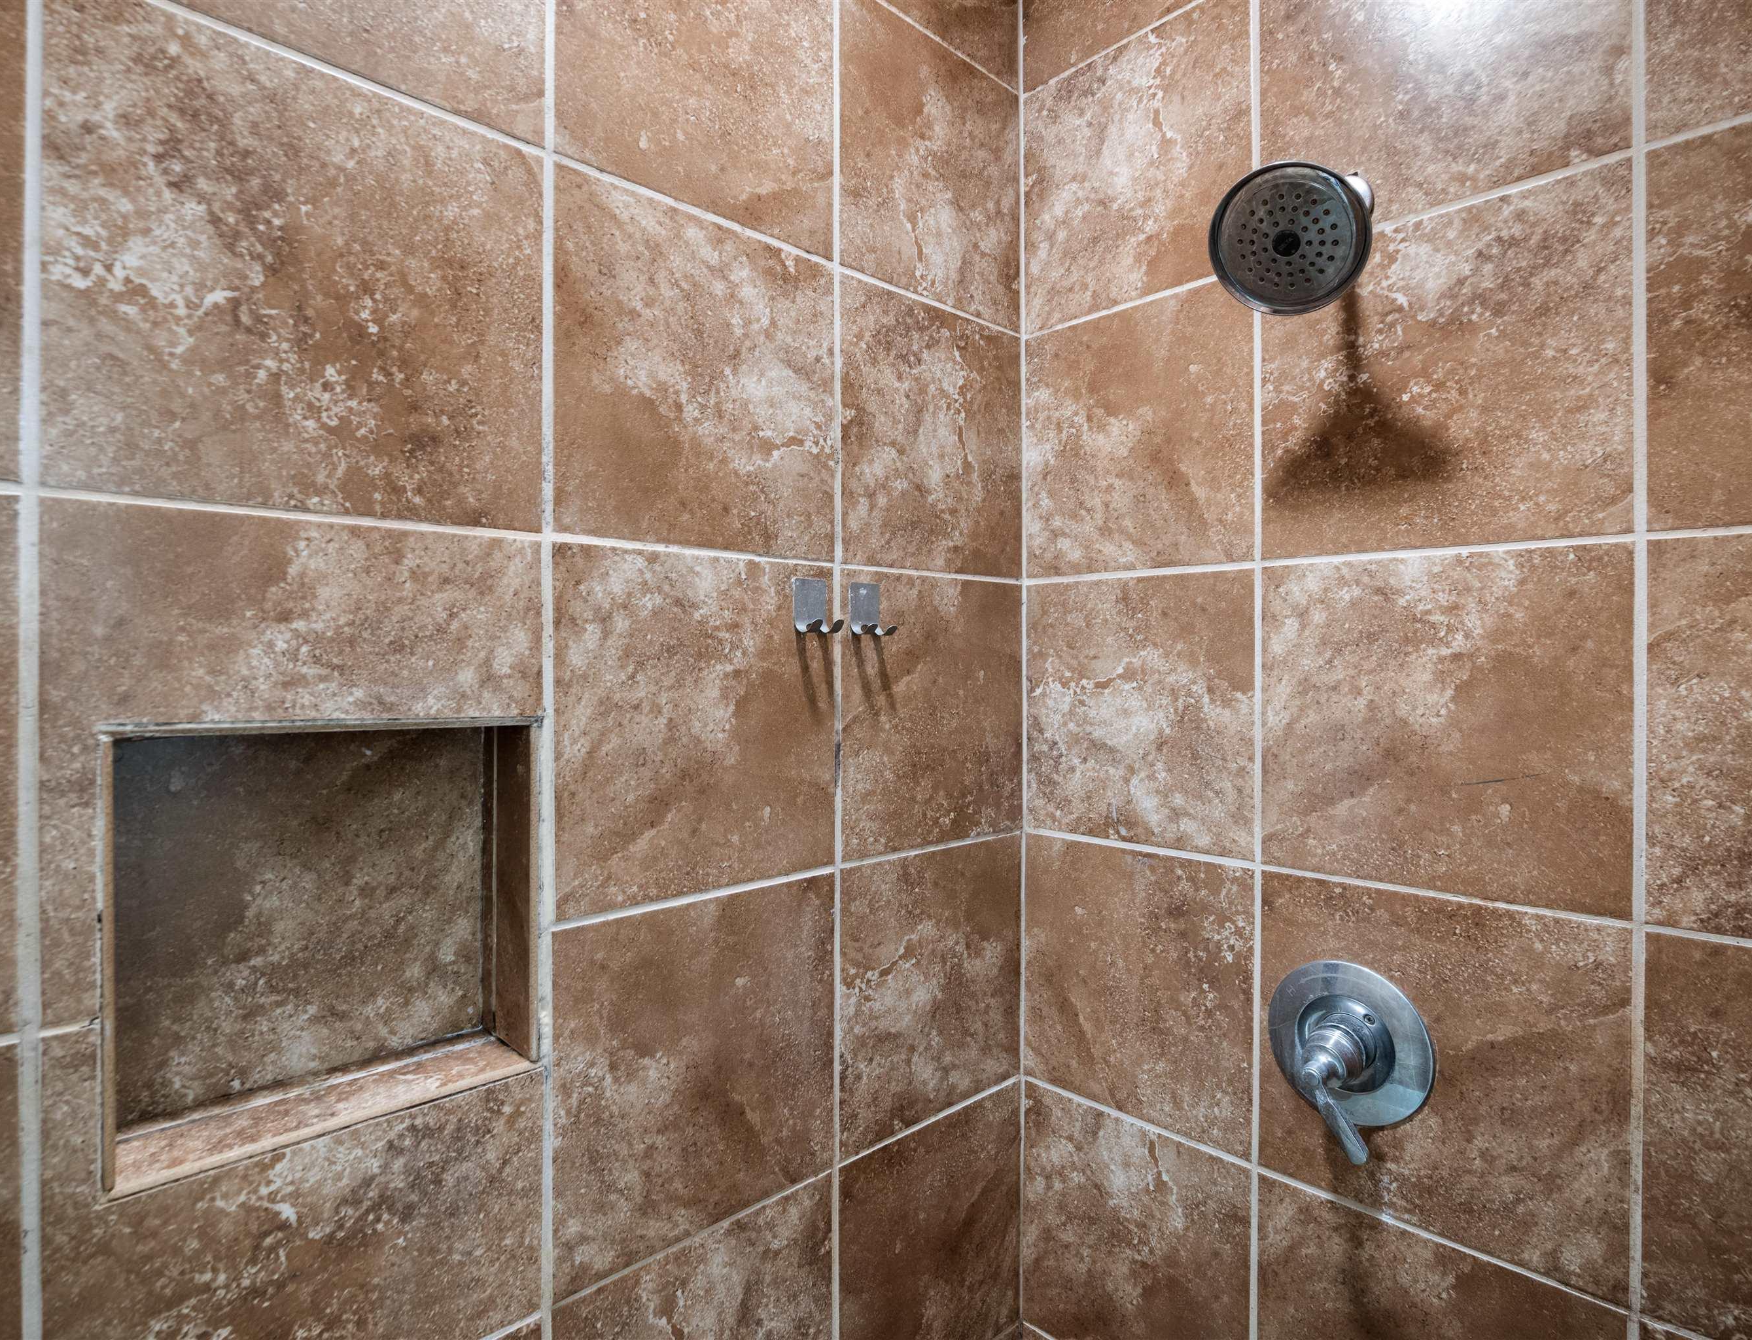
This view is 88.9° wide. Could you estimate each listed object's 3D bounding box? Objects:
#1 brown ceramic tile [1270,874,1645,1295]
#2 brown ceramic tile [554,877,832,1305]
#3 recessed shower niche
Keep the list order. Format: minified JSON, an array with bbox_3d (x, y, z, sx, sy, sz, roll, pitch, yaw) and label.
[{"bbox_3d":[0.538,0.383,0.877,0.313,0.323,0.010,0,0,44],"label":"brown ceramic tile"},{"bbox_3d":[-0.164,0.383,0.875,0.316,0.323,0.010,0,0,-43],"label":"brown ceramic tile"},{"bbox_3d":[-0.426,0.188,0.703,0.282,0.300,0.112,0,0,-43],"label":"recessed shower niche"}]

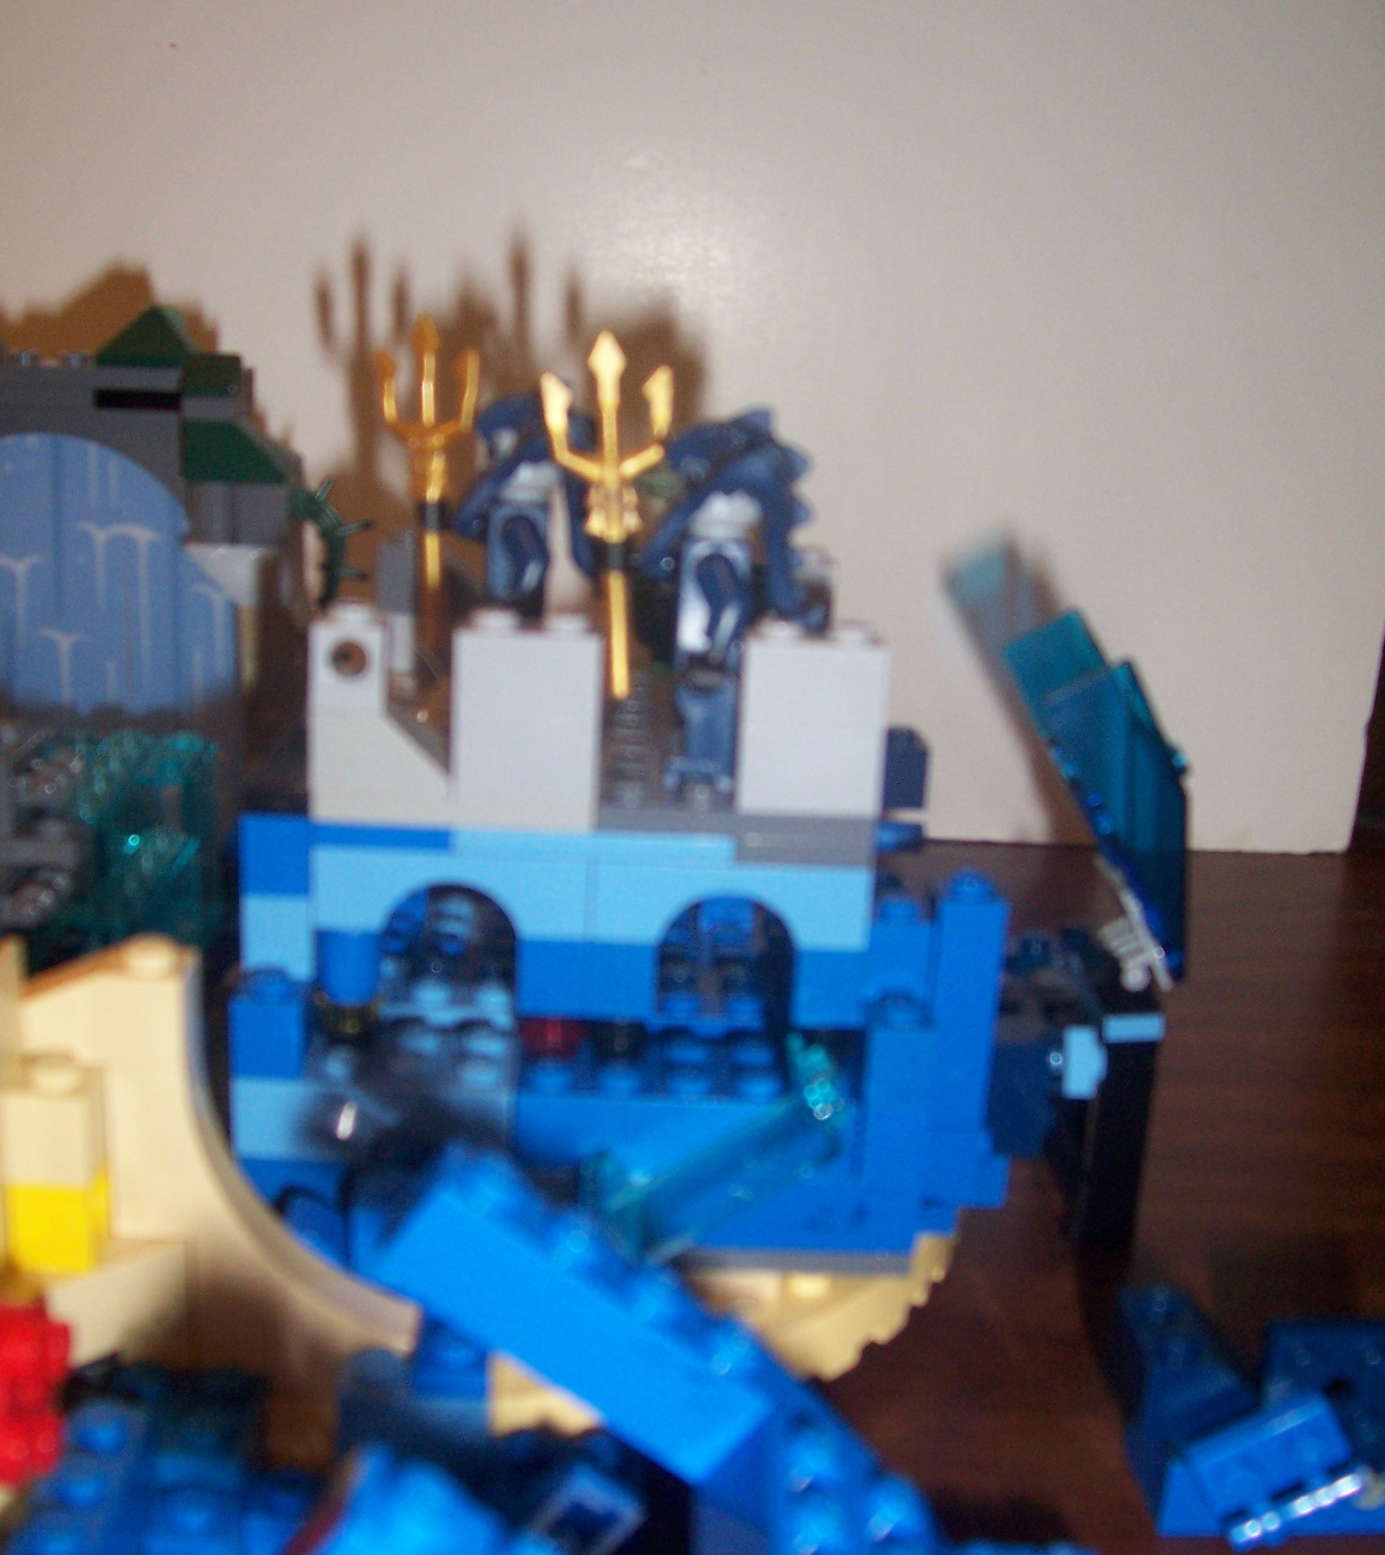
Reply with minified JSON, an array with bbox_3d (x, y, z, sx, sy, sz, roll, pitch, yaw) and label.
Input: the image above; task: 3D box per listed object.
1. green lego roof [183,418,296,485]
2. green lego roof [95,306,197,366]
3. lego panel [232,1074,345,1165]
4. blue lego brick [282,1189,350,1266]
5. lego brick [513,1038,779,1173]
[{"bbox_3d":[-0.071,-0.051,0.284,0.016,0.010,0.009,2,14,-2],"label":"green lego roof"},{"bbox_3d":[-0.088,-0.071,0.294,0.016,0.010,0.009,2,14,-2],"label":"green lego roof"},{"bbox_3d":[-0.044,0.038,0.209,0.016,0.010,0.008,2,15,-1],"label":"lego panel"},{"bbox_3d":[-0.040,0.049,0.204,0.008,0.010,0.008,2,15,-1],"label":"blue lego brick"},{"bbox_3d":[-0.005,0.038,0.214,0.032,0.011,0.016,2,14,-2],"label":"lego brick"}]

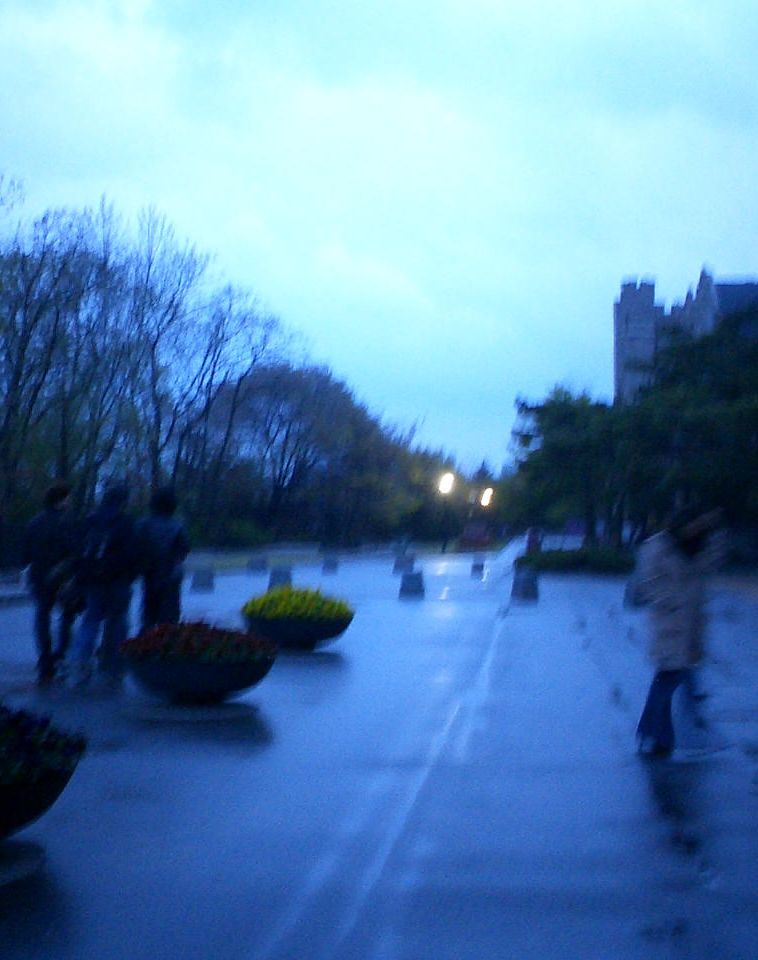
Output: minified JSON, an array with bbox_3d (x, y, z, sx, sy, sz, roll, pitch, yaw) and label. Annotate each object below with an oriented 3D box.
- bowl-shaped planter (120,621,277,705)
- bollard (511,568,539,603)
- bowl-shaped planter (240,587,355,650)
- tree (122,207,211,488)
[{"bbox_3d":[-1.535,1.539,11.700,1.340,0.680,1.340,0,-2,0],"label":"bowl-shaped planter"},{"bbox_3d":[2.752,1.982,25.700,0.520,0.570,0.520,0,-2,6],"label":"bollard"},{"bbox_3d":[-0.977,1.642,16.400,1.360,0.710,1.360,0,-2,0],"label":"bowl-shaped planter"},{"bbox_3d":[-7.455,-3.438,48.000,3.600,12.300,3.600,0,-2,0],"label":"tree"}]

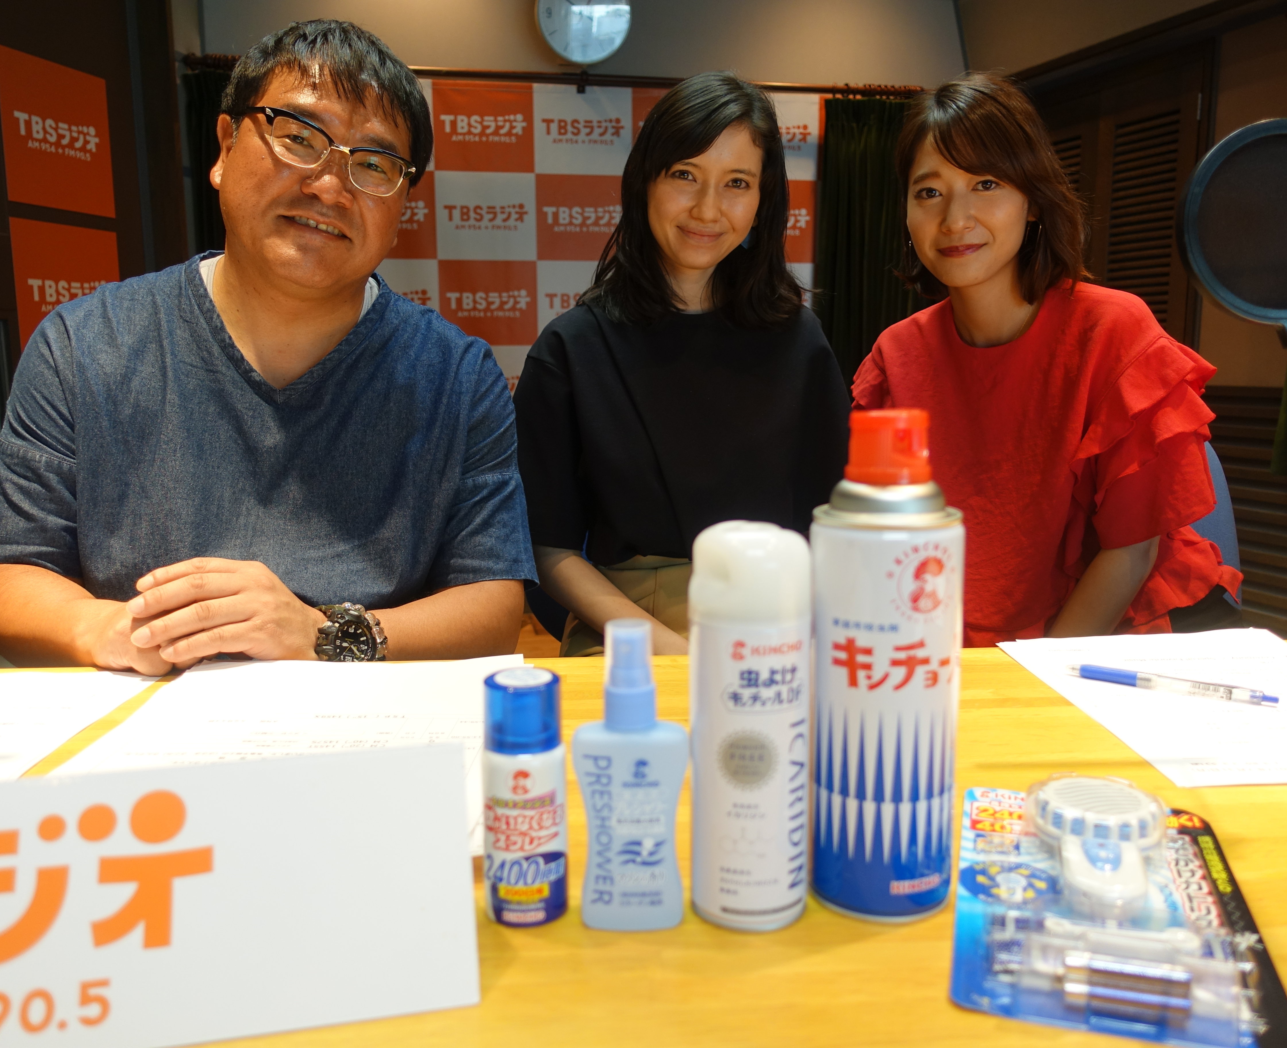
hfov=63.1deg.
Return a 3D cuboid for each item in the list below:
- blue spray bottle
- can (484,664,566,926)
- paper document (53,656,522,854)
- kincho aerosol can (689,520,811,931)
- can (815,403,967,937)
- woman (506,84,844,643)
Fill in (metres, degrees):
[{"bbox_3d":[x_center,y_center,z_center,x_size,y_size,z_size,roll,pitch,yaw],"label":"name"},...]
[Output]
[{"bbox_3d":[-0.006,0.112,0.476,0.052,0.137,0.031,0,8,4],"label":"blue spray bottle"},{"bbox_3d":[-0.055,0.124,0.485,0.036,0.111,0.036,-1,8,-2],"label":"can"},{"bbox_3d":[-0.230,0.146,0.713,0.295,0.008,0.380,-2,8,-9],"label":"paper document"},{"bbox_3d":[0.049,0.090,0.482,0.053,0.178,0.053,-1,8,0],"label":"kincho aerosol can"},{"bbox_3d":[0.113,0.062,0.490,0.066,0.229,0.066,-1,8,0],"label":"can"},{"bbox_3d":[0.046,0.147,1.232,0.460,1.300,0.750,-1,8,0],"label":"woman"}]

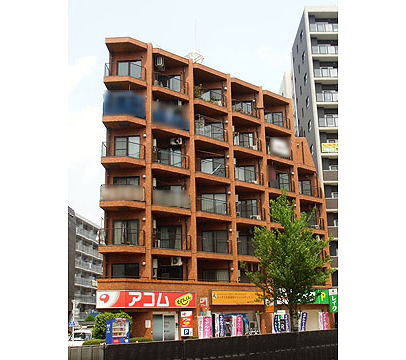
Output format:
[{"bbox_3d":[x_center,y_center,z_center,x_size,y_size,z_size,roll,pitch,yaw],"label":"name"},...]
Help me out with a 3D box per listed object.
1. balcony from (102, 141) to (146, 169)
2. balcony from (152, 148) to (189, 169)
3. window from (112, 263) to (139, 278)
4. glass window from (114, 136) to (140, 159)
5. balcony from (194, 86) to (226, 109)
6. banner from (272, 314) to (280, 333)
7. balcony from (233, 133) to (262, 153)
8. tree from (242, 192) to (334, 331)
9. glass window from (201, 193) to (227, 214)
[{"bbox_3d":[-5.203,-1.656,35.082,2.821,1.426,1.337,0,-15,-4],"label":"balcony"},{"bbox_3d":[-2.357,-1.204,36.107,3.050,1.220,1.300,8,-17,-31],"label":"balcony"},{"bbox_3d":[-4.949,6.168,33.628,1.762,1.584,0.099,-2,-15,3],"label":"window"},{"bbox_3d":[-5.148,-2.160,35.857,1.762,1.762,0.099,-2,-15,3],"label":"glass window"},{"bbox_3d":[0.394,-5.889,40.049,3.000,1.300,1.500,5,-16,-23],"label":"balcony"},{"bbox_3d":[5.300,10.599,37.895,0.720,1.800,0.080,8,-17,-31],"label":"banner"},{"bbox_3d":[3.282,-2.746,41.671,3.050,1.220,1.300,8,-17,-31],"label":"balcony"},{"bbox_3d":[5.684,5.729,35.522,6.100,10.300,5.700,-1,-15,0],"label":"tree"},{"bbox_3d":[0.840,1.850,38.957,1.800,1.720,0.080,-2,-15,3],"label":"glass window"}]

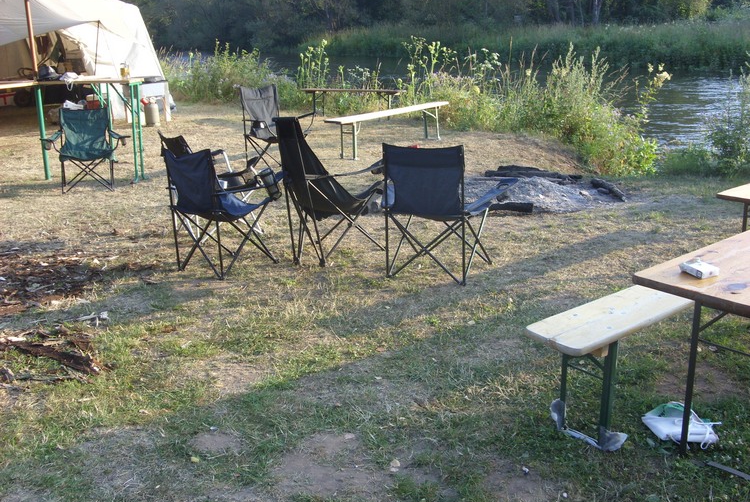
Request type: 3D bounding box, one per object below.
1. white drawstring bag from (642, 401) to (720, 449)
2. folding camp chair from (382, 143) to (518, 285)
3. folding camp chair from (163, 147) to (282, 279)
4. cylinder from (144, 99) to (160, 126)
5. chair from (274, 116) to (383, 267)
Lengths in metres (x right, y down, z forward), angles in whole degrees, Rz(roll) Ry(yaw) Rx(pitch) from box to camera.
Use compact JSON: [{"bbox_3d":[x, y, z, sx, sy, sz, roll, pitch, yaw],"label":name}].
[{"bbox_3d":[1.327,0.735,3.561,0.300,0.130,0.230,0,15,0],"label":"white drawstring bag"},{"bbox_3d":[0.421,-0.299,5.381,0.840,0.890,0.720,6,16,22],"label":"folding camp chair"},{"bbox_3d":[-1.007,-0.304,5.495,0.720,0.840,0.650,11,18,35],"label":"folding camp chair"},{"bbox_3d":[-3.822,-2.386,14.060,0.240,0.490,0.240,0,15,0],"label":"cylinder"},{"bbox_3d":[-0.357,-0.438,5.689,0.700,1.000,0.900,8,17,29],"label":"chair"}]

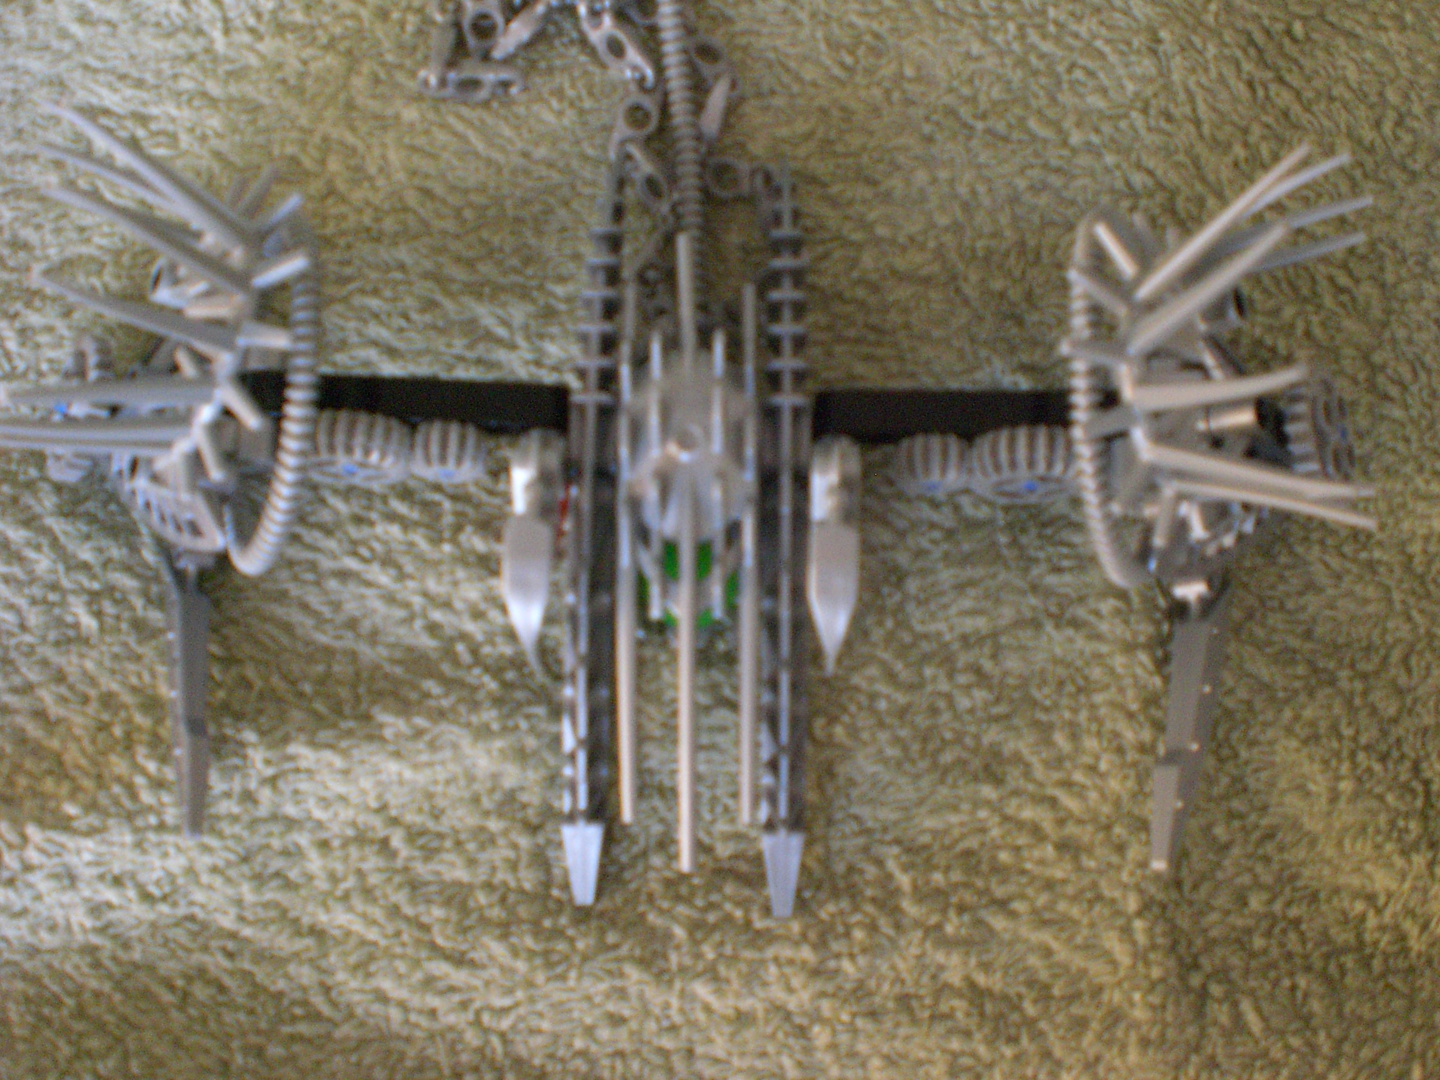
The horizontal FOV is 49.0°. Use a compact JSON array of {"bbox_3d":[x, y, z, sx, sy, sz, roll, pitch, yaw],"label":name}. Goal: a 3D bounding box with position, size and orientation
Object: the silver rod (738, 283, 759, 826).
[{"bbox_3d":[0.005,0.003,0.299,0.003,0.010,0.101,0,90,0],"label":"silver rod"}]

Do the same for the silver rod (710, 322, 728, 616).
[{"bbox_3d":[0.000,-0.013,0.301,0.003,0.004,0.055,0,90,0],"label":"silver rod"}]

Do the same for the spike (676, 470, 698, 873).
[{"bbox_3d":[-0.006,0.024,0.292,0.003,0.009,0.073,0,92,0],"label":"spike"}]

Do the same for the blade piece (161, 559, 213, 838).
[{"bbox_3d":[-0.109,0.032,0.322,0.009,0.009,0.056,0,90,0],"label":"blade piece"}]

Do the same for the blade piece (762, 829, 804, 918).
[{"bbox_3d":[0.013,0.066,0.315,0.008,0.006,0.017,0,93,0],"label":"blade piece"}]

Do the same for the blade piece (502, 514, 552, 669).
[{"bbox_3d":[-0.039,0.010,0.319,0.009,0.010,0.030,0,95,0],"label":"blade piece"}]

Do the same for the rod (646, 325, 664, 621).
[{"bbox_3d":[-0.012,-0.012,0.301,0.003,0.004,0.055,0,90,0],"label":"rod"}]

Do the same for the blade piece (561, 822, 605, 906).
[{"bbox_3d":[-0.027,0.064,0.315,0.008,0.006,0.016,0,93,0],"label":"blade piece"}]

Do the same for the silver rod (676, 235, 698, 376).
[{"bbox_3d":[-0.006,-0.044,0.292,0.003,0.004,0.027,-2,81,0],"label":"silver rod"}]

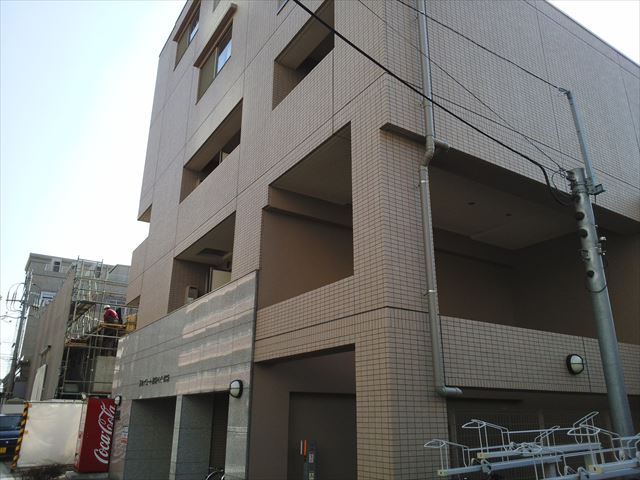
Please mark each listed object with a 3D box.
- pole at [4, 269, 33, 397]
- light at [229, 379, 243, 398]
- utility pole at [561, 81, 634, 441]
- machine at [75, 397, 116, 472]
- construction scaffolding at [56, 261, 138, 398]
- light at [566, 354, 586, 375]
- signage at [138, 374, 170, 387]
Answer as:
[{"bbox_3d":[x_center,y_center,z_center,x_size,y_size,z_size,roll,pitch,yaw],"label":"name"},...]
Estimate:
[{"bbox_3d":[-18.671,6.879,30.726,0.420,10.200,0.420,12,-22,-31],"label":"pole"},{"bbox_3d":[-1.241,2.227,7.436,0.110,0.265,0.265,12,-22,-31],"label":"light"},{"bbox_3d":[3.461,0.693,6.097,0.320,5.970,0.280,12,-22,-31],"label":"utility pole"},{"bbox_3d":[-6.209,5.350,13.770,0.720,1.830,1.020,12,-22,-31],"label":"machine"},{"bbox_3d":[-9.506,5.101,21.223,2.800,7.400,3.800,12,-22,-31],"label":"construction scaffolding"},{"bbox_3d":[3.355,1.635,6.547,0.265,0.265,0.110,12,-22,-31],"label":"light"},{"bbox_3d":[-3.759,3.198,11.273,0.040,0.155,2.423,12,-22,-31],"label":"signage"}]

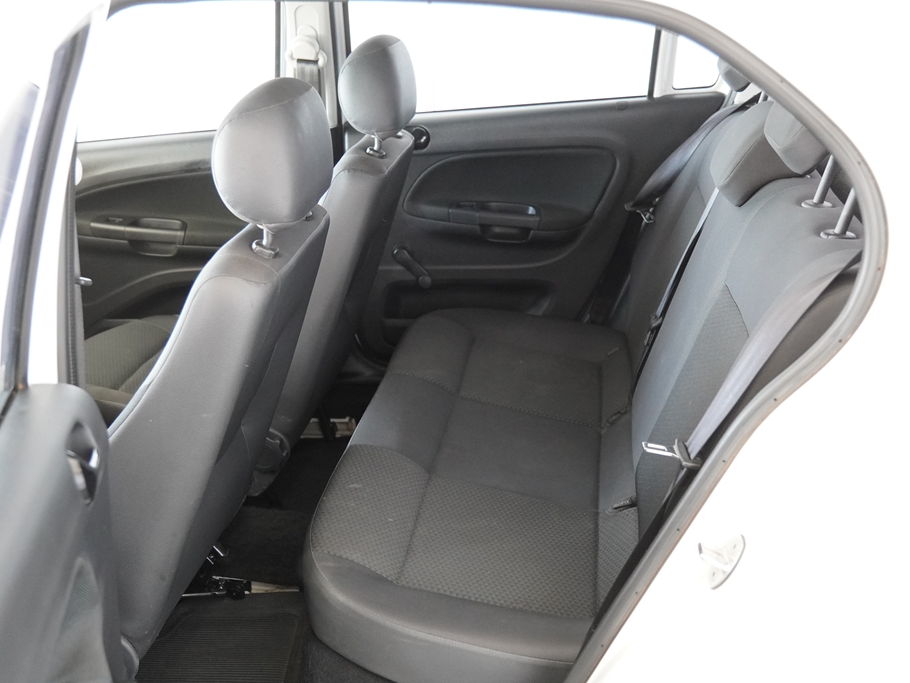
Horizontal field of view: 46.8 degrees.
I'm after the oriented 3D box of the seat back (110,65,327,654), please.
[{"bbox_3d":[-0.403,0.009,1.694,0.245,0.895,0.500,21,24,0],"label":"seat back"}]

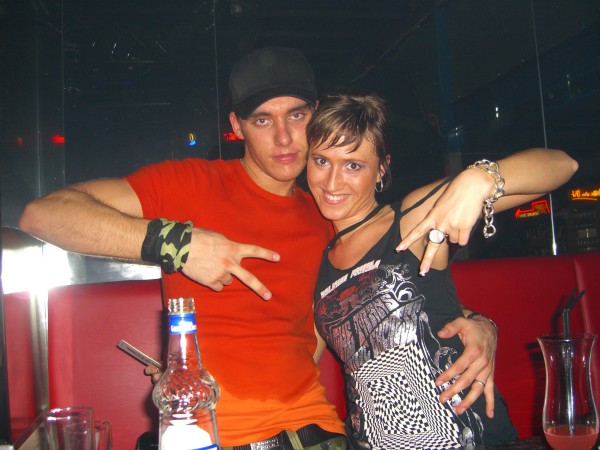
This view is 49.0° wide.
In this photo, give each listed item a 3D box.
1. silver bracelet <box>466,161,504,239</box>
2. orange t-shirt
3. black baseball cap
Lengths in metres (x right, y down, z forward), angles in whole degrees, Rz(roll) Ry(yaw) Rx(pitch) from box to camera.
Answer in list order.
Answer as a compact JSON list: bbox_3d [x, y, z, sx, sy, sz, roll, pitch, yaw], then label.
[{"bbox_3d":[0.299,-0.043,1.065,0.065,0.120,0.040,-3,-2,34],"label":"silver bracelet"},{"bbox_3d":[-0.105,0.150,1.290,0.470,0.570,0.280,5,-5,-19],"label":"orange t-shirt"},{"bbox_3d":[-0.046,-0.272,1.250,0.175,0.140,0.260,-9,3,-7],"label":"black baseball cap"}]

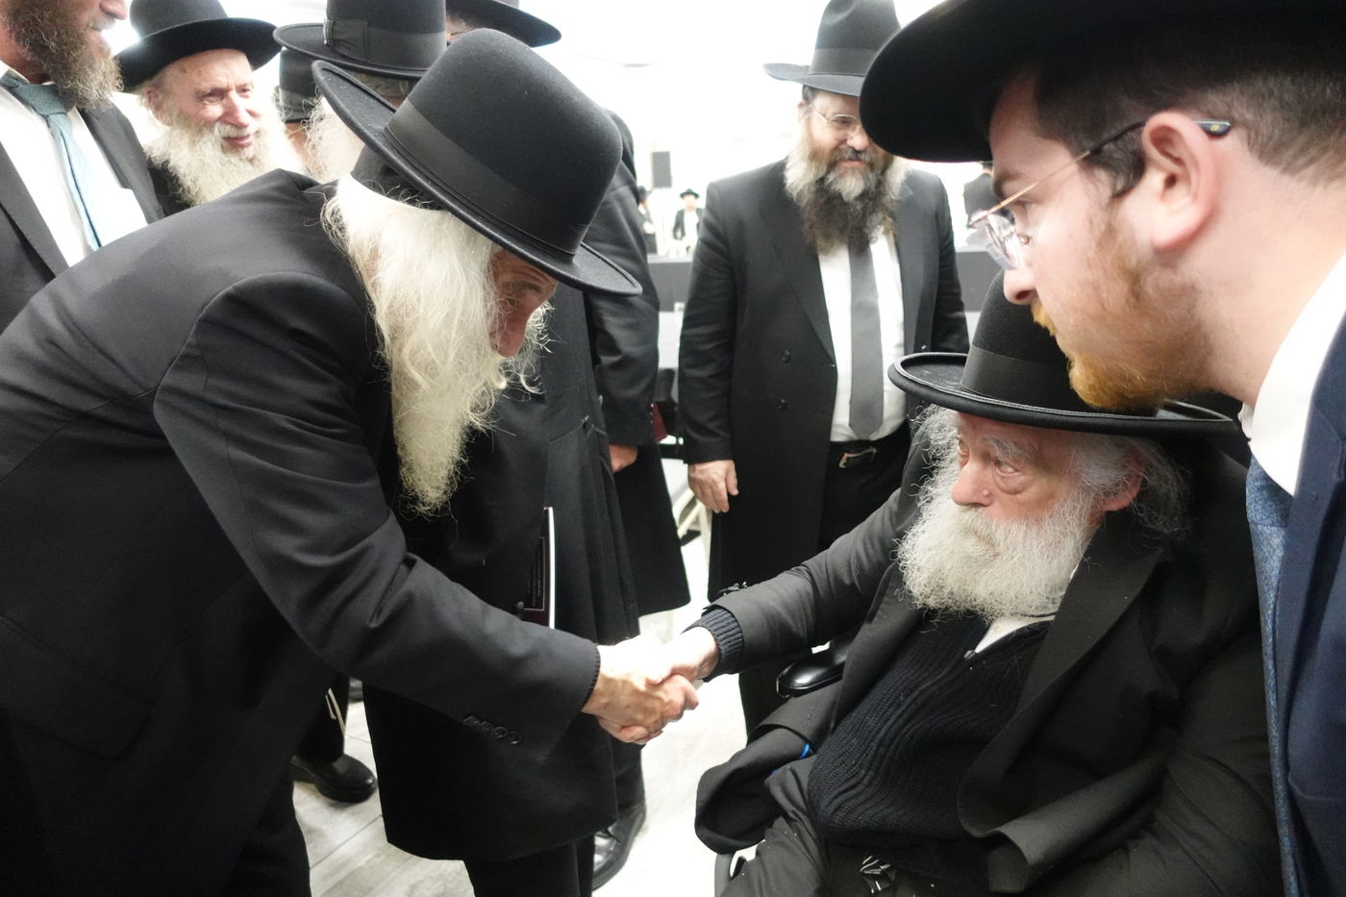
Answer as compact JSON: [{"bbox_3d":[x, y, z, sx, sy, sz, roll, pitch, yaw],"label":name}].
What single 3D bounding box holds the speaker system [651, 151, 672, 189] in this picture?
[{"bbox_3d":[-0.193,-4.651,15.000,0.360,0.610,0.340,-4,15,0],"label":"speaker system"}]

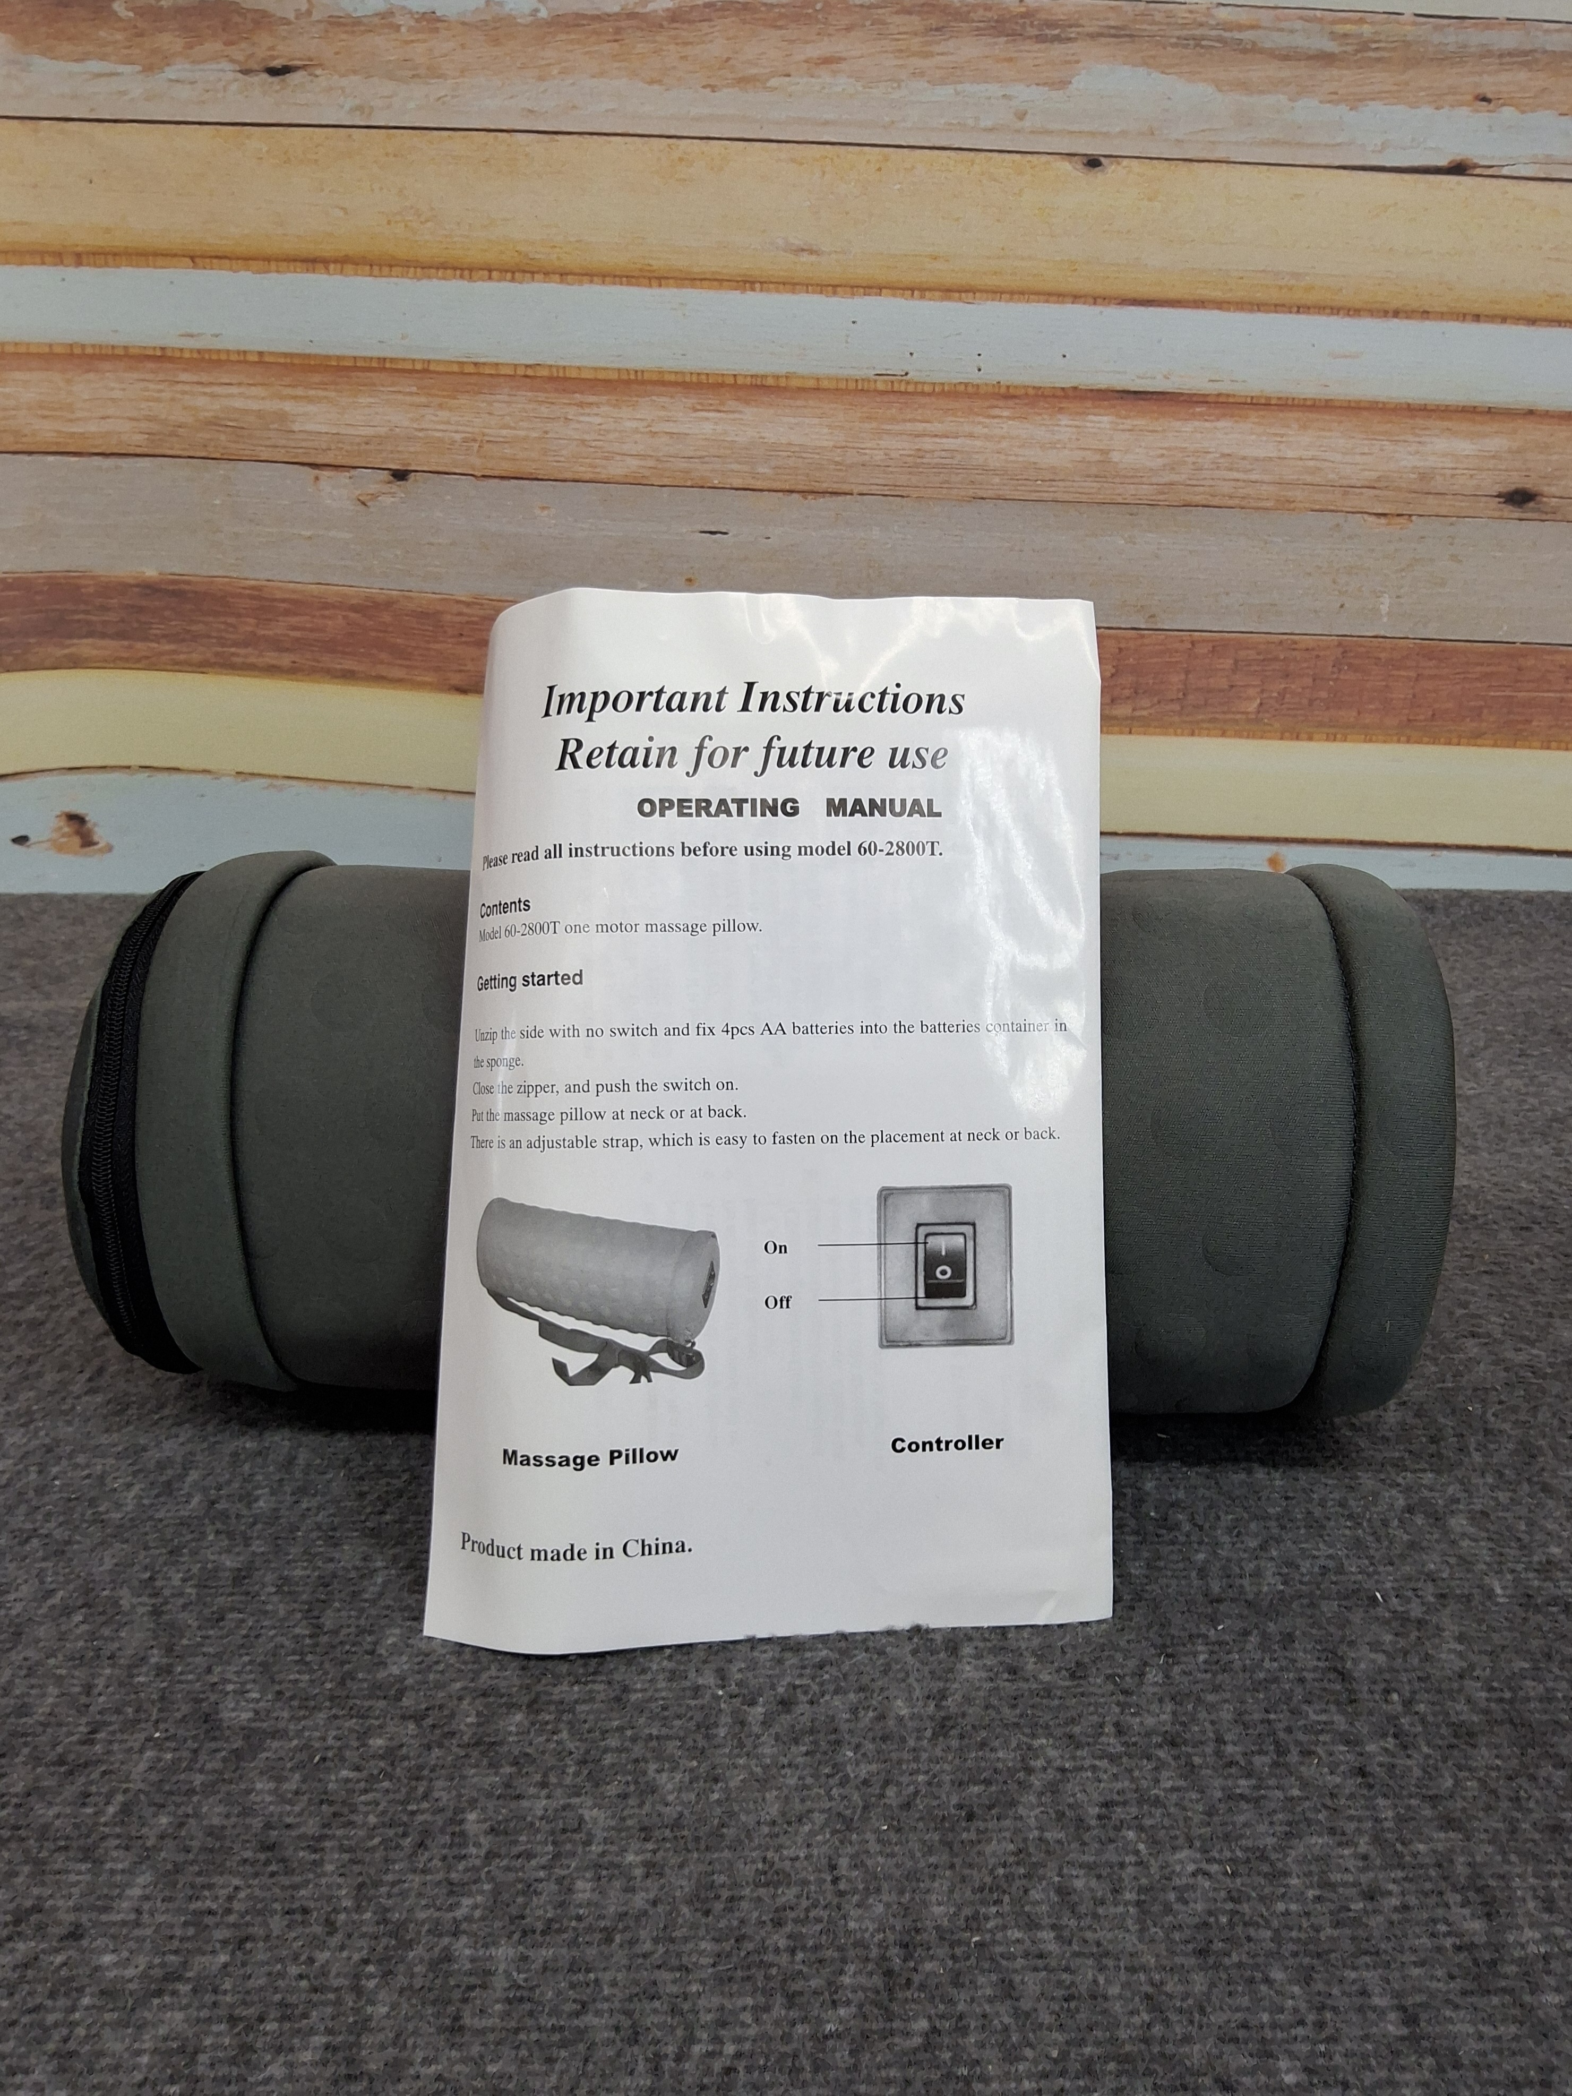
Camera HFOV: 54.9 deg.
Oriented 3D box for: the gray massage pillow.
[{"bbox_3d":[-0.007,0.020,0.380,0.303,0.134,0.135,1,21,2],"label":"gray massage pillow"}]

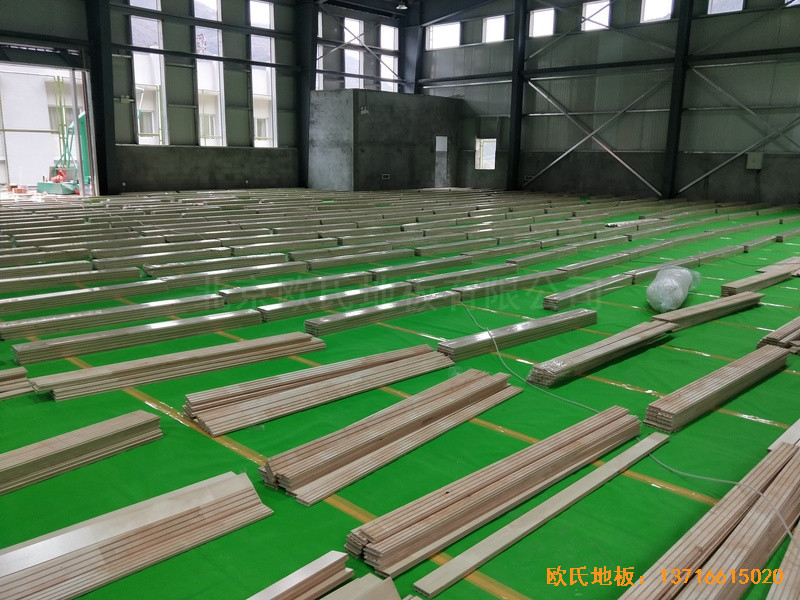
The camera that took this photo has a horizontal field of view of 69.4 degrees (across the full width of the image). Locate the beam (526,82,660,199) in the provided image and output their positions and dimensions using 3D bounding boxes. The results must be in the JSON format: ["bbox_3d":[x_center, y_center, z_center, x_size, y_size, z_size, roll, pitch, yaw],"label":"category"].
[{"bbox_3d":[6.530,-5.642,19.732,5.241,3.818,0.150,15,20,42],"label":"beam"}]

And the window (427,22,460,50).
[{"bbox_3d":[1.769,-10.812,23.746,1.677,0.863,0.120,15,20,42],"label":"window"}]

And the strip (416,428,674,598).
[{"bbox_3d":[0.759,0.883,2.592,1.802,0.020,0.068,-11,19,-40],"label":"strip"}]

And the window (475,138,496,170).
[{"bbox_3d":[3.442,-5.875,23.314,0.920,1.234,0.120,15,20,42],"label":"window"}]

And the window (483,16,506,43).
[{"bbox_3d":[3.599,-10.313,22.052,0.968,0.784,0.120,15,20,42],"label":"window"}]

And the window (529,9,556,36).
[{"bbox_3d":[5.089,-9.916,20.672,0.994,0.779,0.120,15,20,42],"label":"window"}]

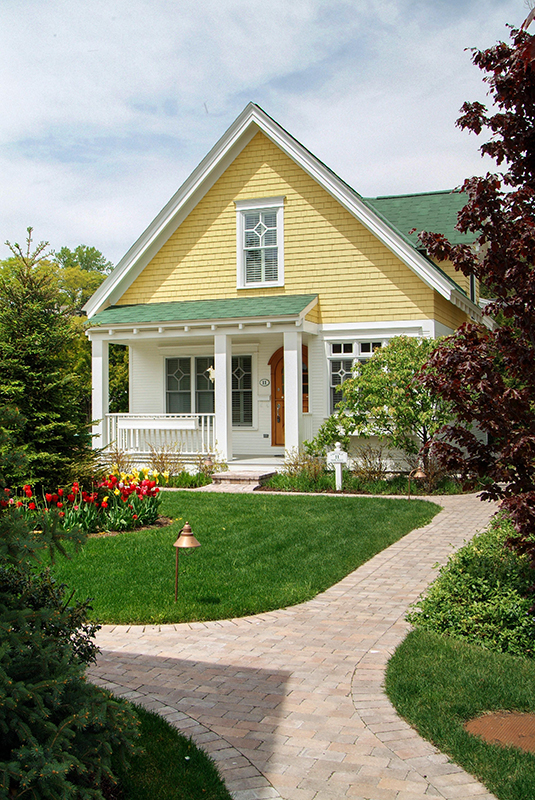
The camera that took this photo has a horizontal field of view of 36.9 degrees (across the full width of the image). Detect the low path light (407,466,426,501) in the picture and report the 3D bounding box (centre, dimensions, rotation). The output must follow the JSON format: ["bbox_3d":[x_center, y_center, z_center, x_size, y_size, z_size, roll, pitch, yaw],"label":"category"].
[{"bbox_3d":[2.364,1.322,12.600,0.280,0.540,0.200,0,0,10],"label":"low path light"}]

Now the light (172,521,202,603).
[{"bbox_3d":[-0.614,1.248,6.150,0.210,0.610,0.250,0,0,-27],"label":"light"}]

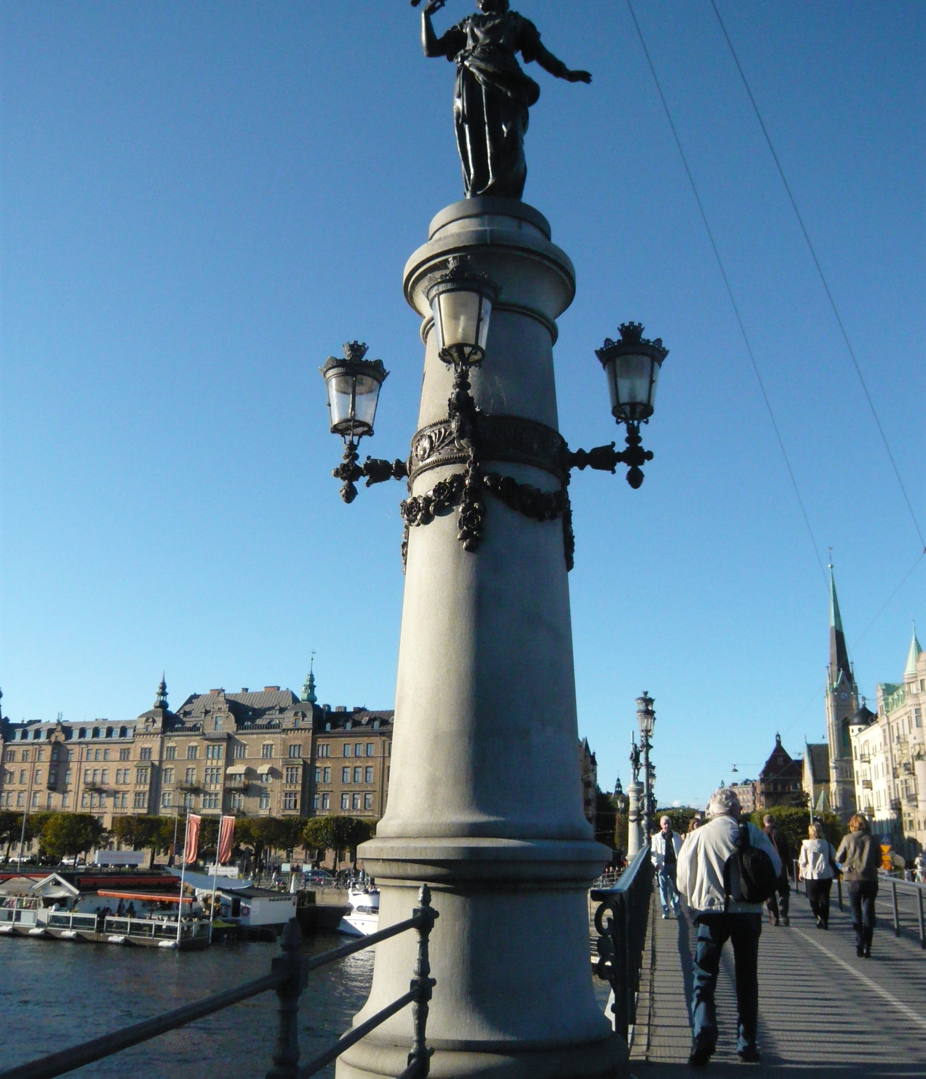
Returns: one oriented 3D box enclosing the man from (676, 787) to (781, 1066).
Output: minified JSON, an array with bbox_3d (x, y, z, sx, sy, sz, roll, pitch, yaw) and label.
[{"bbox_3d":[1.793,2.586,6.769,0.660,1.755,0.520,-3,-17,11],"label":"man"}]

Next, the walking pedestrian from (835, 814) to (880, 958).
[{"bbox_3d":[4.887,4.279,12.387,0.500,1.690,0.360,-2,-17,10],"label":"walking pedestrian"}]

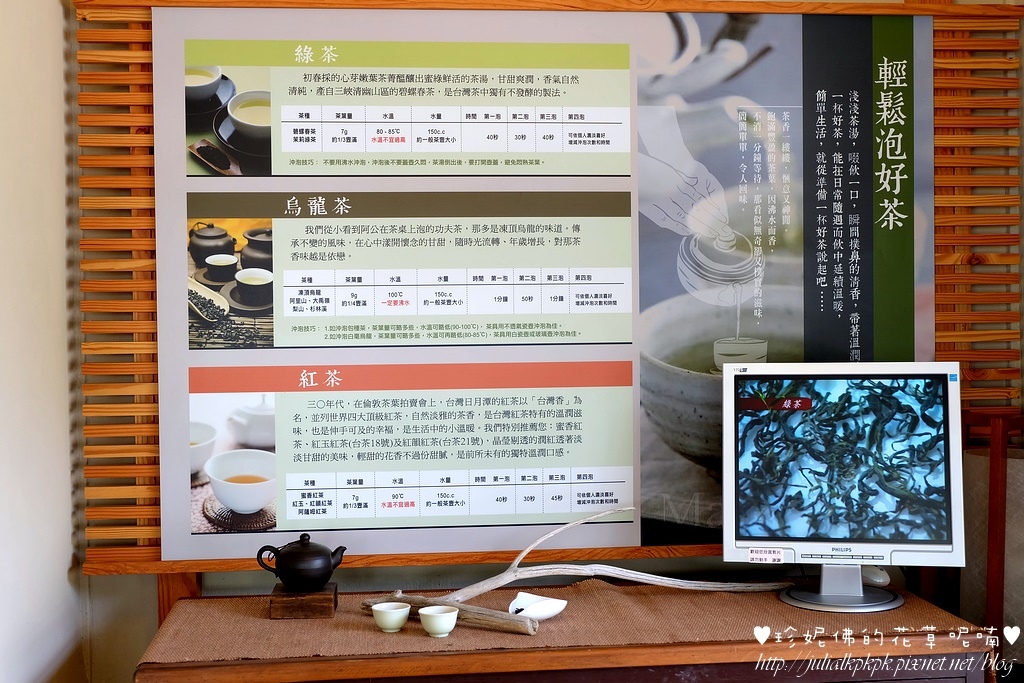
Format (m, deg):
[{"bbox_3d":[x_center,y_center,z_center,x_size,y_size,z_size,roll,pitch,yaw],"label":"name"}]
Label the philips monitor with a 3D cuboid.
[{"bbox_3d":[0.556,0.239,2.115,0.390,0.400,0.205,0,1,10],"label":"philips monitor"}]

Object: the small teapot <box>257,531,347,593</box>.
[{"bbox_3d":[-0.353,0.370,2.110,0.150,0.093,0.095,-1,1,-2],"label":"small teapot"}]

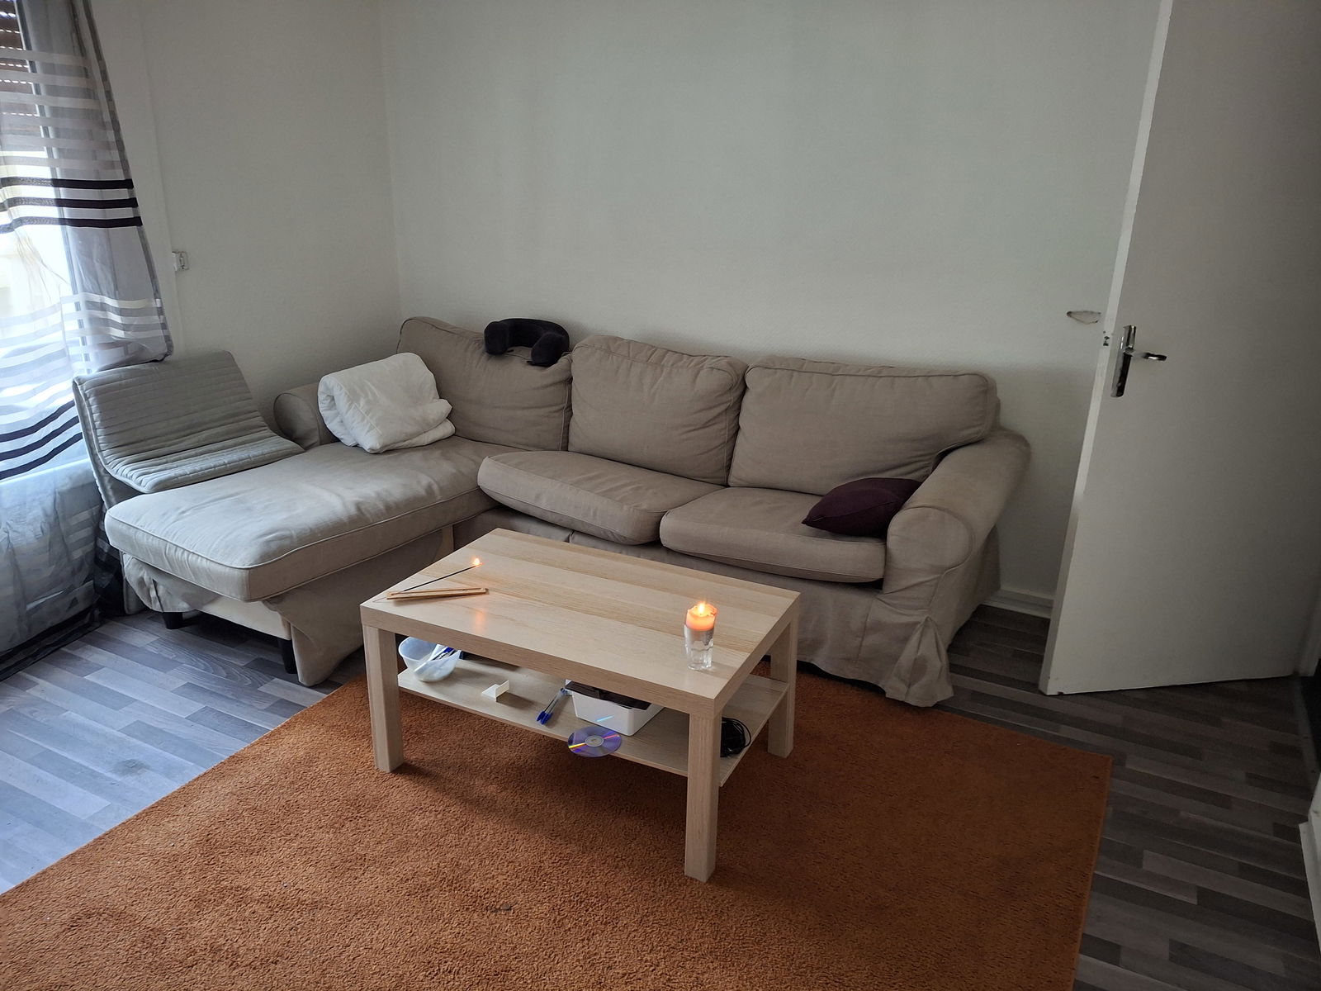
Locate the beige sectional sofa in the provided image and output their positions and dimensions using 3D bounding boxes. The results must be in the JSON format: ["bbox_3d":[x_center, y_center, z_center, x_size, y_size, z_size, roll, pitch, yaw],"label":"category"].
[{"bbox_3d":[-0.337,0.012,3.045,2.560,0.850,1.635,11,22,27],"label":"beige sectional sofa"}]

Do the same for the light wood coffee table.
[{"bbox_3d":[-0.182,0.458,2.364,0.900,0.450,0.550,10,21,24],"label":"light wood coffee table"}]

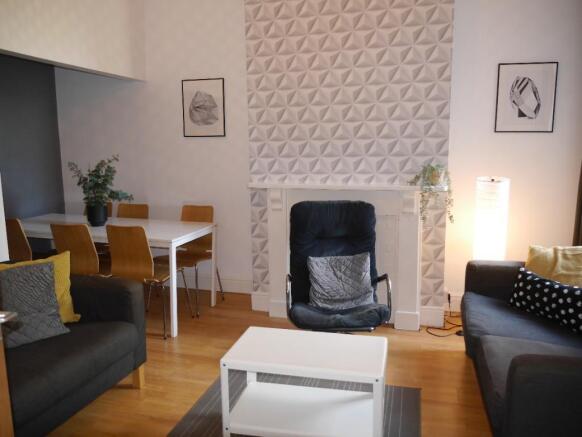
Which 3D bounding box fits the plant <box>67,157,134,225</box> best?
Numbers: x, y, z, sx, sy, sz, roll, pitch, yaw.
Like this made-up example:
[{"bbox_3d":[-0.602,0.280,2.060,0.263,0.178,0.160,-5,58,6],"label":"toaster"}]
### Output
[{"bbox_3d":[-1.571,-0.229,3.892,0.510,0.594,0.430,0,9,0],"label":"plant"}]

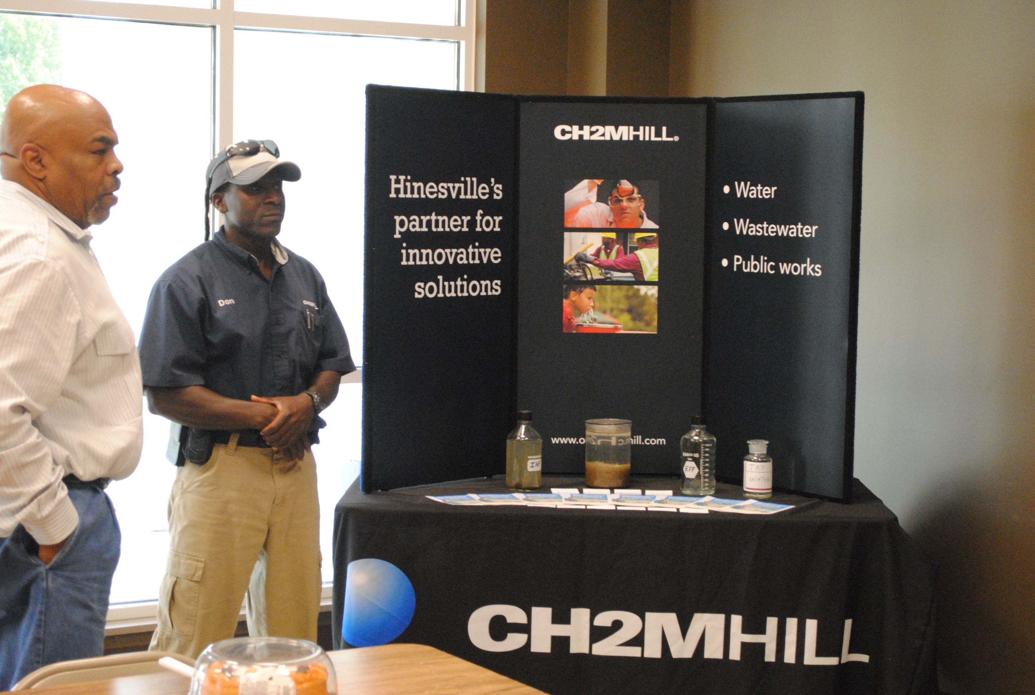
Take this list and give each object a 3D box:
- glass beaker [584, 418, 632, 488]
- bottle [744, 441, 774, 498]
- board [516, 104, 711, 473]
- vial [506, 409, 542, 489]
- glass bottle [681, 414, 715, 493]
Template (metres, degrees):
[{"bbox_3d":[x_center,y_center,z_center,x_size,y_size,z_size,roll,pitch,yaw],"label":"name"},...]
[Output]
[{"bbox_3d":[0.276,0.320,5.760,0.142,0.194,0.142,1,4,0],"label":"glass beaker"},{"bbox_3d":[0.707,0.356,5.588,0.085,0.164,0.085,1,4,0],"label":"bottle"},{"bbox_3d":[0.288,-0.186,5.913,0.603,1.180,0.030,1,4,4],"label":"board"},{"bbox_3d":[0.021,0.305,5.662,0.104,0.231,0.104,1,4,0],"label":"vial"},{"bbox_3d":[0.537,0.317,5.640,0.106,0.228,0.106,1,4,0],"label":"glass bottle"}]

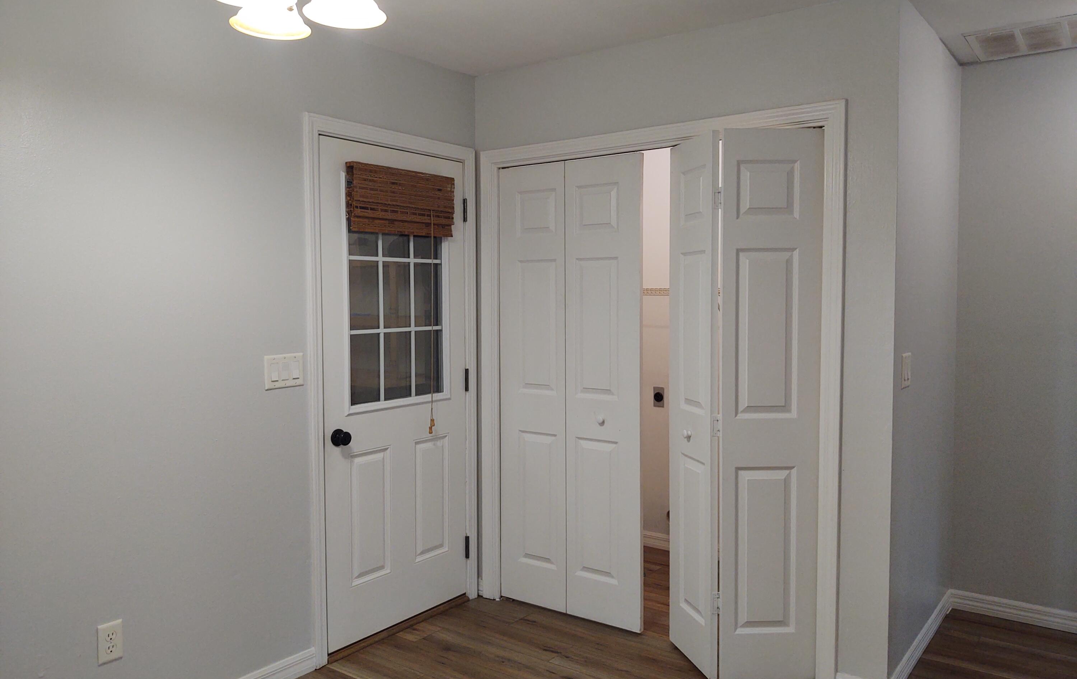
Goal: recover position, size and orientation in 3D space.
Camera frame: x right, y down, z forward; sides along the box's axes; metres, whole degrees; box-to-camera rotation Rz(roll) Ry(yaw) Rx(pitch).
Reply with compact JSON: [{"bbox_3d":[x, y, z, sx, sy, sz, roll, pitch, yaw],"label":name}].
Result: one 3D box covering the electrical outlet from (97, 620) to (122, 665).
[{"bbox_3d":[-1.310,0.929,2.573,0.011,0.119,0.074,2,4,36],"label":"electrical outlet"}]

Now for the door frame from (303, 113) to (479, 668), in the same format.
[{"bbox_3d":[-0.615,0.192,3.576,0.122,2.104,0.950,2,4,36],"label":"door frame"}]

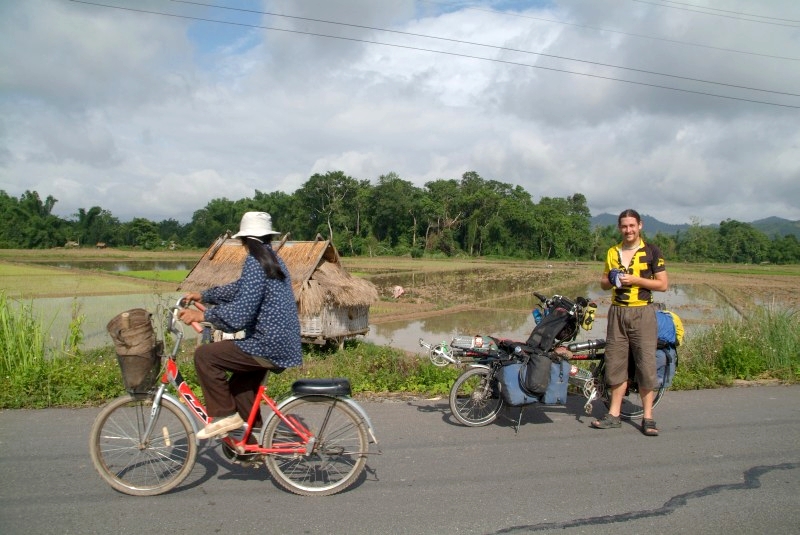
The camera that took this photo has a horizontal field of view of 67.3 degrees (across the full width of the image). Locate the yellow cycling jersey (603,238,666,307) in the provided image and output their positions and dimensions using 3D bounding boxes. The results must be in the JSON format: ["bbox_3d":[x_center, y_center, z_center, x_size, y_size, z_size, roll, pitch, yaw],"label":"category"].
[{"bbox_3d":[1.949,0.050,4.970,0.500,0.540,0.300,2,2,27],"label":"yellow cycling jersey"}]

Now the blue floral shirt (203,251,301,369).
[{"bbox_3d":[-0.861,0.238,3.480,0.570,0.670,0.500,1,2,0],"label":"blue floral shirt"}]

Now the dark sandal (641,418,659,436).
[{"bbox_3d":[2.080,1.315,5.002,0.110,0.100,0.270,1,2,9],"label":"dark sandal"}]

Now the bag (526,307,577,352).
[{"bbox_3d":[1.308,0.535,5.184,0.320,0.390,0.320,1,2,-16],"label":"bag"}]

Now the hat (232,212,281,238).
[{"bbox_3d":[-0.834,-0.247,3.490,0.285,0.145,0.275,2,2,37],"label":"hat"}]

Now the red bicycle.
[{"bbox_3d":[-0.944,0.785,3.518,1.670,1.120,0.580,1,2,-5],"label":"red bicycle"}]

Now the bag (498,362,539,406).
[{"bbox_3d":[0.975,0.958,4.917,0.310,0.360,0.170,1,2,-16],"label":"bag"}]

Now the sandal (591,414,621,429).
[{"bbox_3d":[1.757,1.310,5.117,0.265,0.095,0.105,1,2,-5],"label":"sandal"}]

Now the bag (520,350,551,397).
[{"bbox_3d":[1.089,0.846,4.790,0.230,0.360,0.150,1,2,-16],"label":"bag"}]

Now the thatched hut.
[{"bbox_3d":[-2.886,0.459,13.643,4.440,2.440,1.970,2,2,30],"label":"thatched hut"}]

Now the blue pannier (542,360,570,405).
[{"bbox_3d":[1.288,0.950,5.005,0.270,0.370,0.170,1,2,-16],"label":"blue pannier"}]

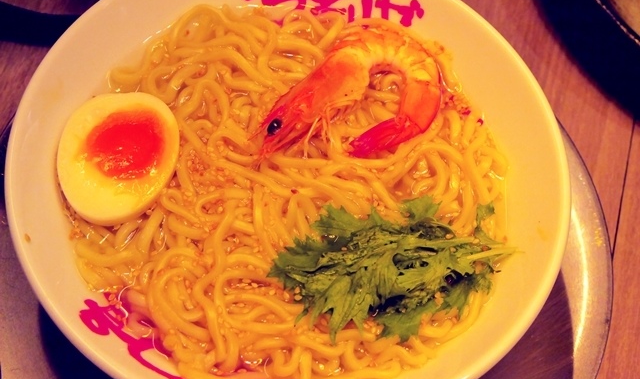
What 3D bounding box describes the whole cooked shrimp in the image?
[{"bbox_3d":[0.012,-0.030,0.458,0.053,0.021,0.087,39,66,17],"label":"whole cooked shrimp"}]

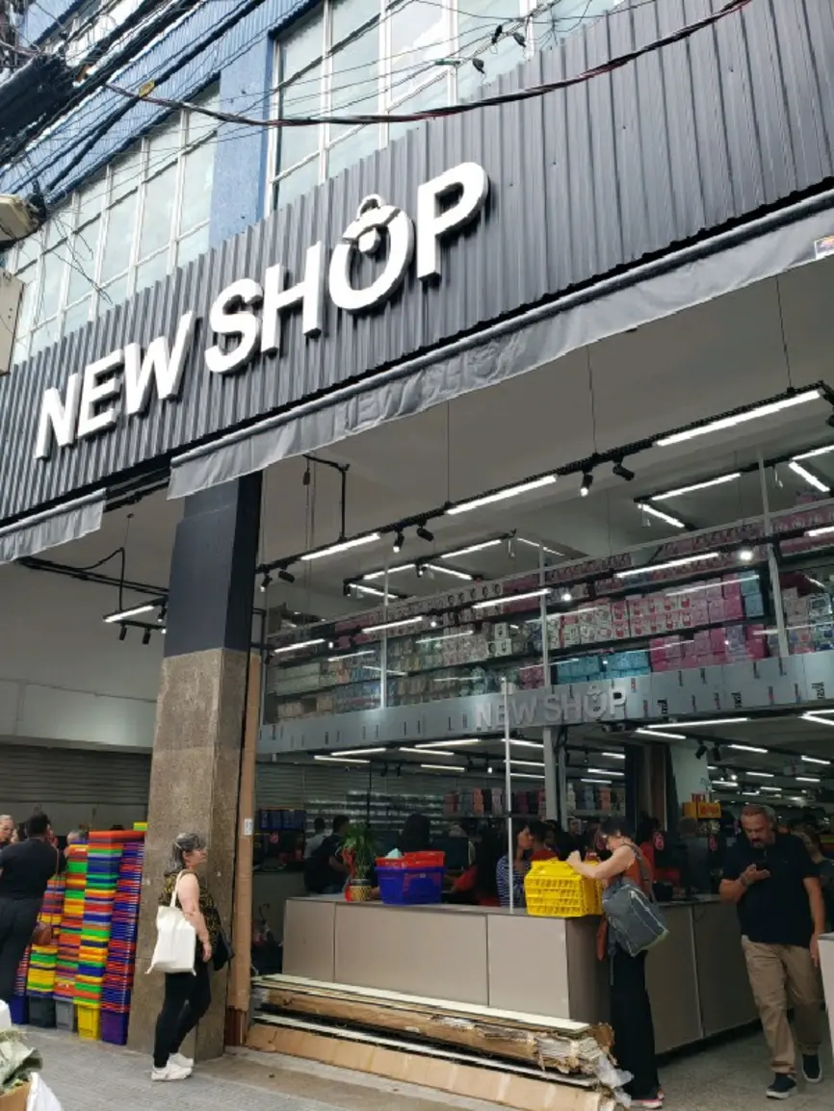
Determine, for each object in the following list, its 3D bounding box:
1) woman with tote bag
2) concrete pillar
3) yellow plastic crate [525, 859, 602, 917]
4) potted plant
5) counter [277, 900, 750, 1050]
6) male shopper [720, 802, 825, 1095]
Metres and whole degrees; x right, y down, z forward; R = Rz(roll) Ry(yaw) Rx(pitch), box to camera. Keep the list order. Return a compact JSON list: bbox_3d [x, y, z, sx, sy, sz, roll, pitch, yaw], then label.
[{"bbox_3d":[-1.660,2.828,6.021,0.460,1.580,0.460,5,-19,-13],"label":"woman with tote bag"},{"bbox_3d":[-1.848,1.532,7.137,0.830,4.750,0.280,-14,-23,35],"label":"concrete pillar"},{"bbox_3d":[0.996,2.261,5.669,0.400,0.330,0.320,-13,-23,34],"label":"yellow plastic crate"},{"bbox_3d":[-0.476,2.556,6.967,0.280,0.600,0.280,0,-19,0],"label":"potted plant"},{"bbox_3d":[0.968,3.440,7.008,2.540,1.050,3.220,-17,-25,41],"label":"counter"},{"bbox_3d":[2.458,2.629,5.695,0.640,1.750,0.480,-11,-22,30],"label":"male shopper"}]

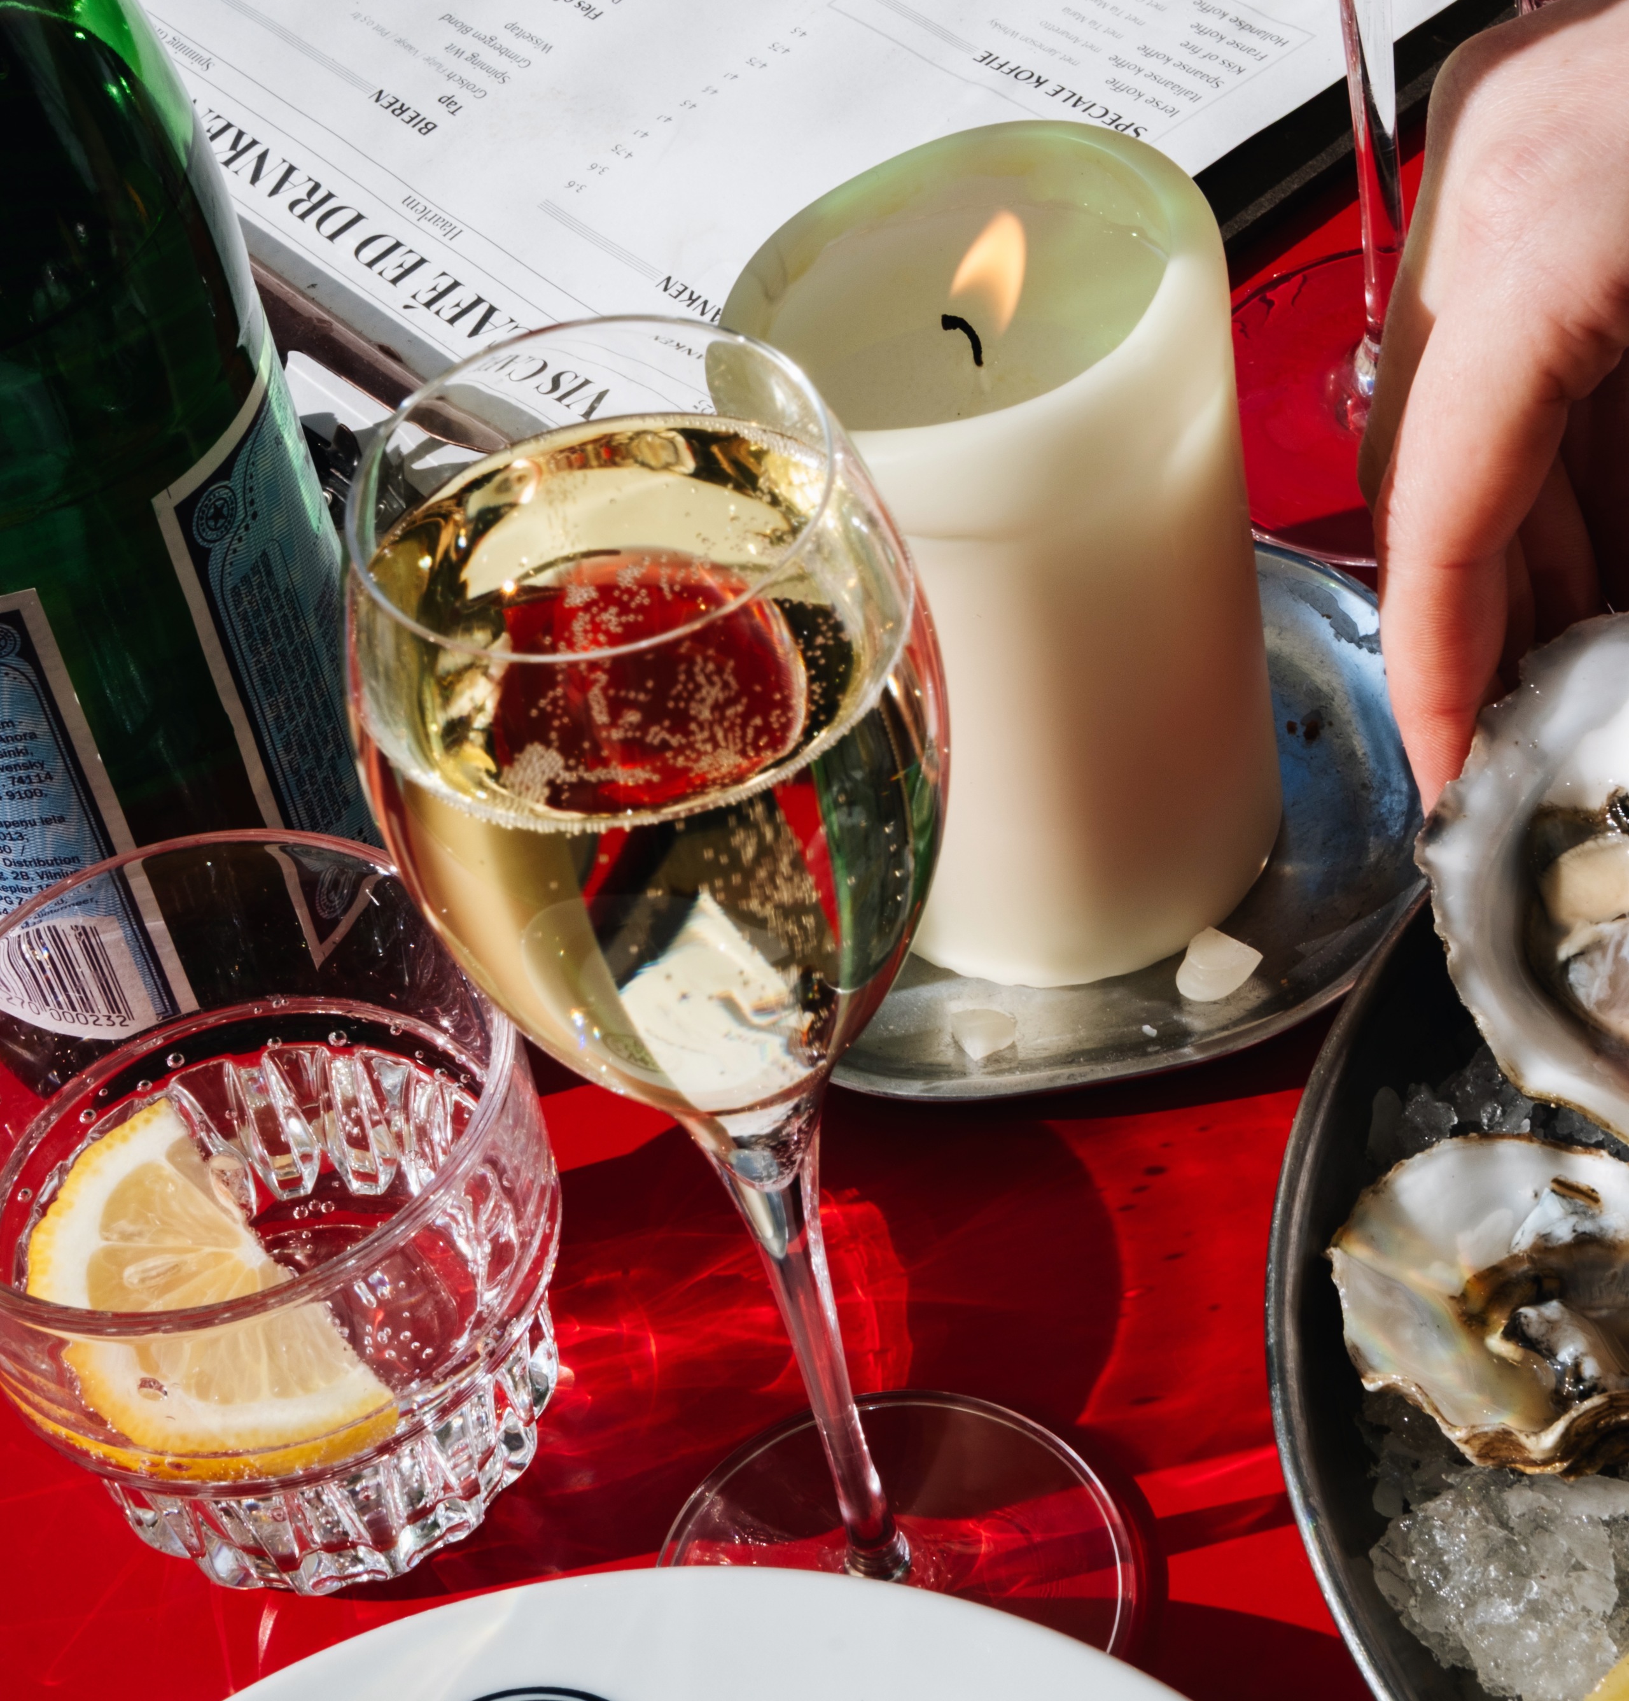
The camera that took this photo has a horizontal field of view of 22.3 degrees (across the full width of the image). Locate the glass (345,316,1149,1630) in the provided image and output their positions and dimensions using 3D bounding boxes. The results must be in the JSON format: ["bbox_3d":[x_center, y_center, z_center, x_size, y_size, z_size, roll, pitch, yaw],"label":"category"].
[{"bbox_3d":[-0.006,0.035,0.504,0.069,0.224,0.069,-13,49,0],"label":"glass"}]

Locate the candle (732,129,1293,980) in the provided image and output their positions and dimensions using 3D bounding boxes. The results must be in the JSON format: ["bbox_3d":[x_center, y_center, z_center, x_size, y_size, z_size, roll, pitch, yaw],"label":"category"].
[{"bbox_3d":[0.031,-0.043,0.630,0.072,0.114,0.072,-6,49,7],"label":"candle"}]

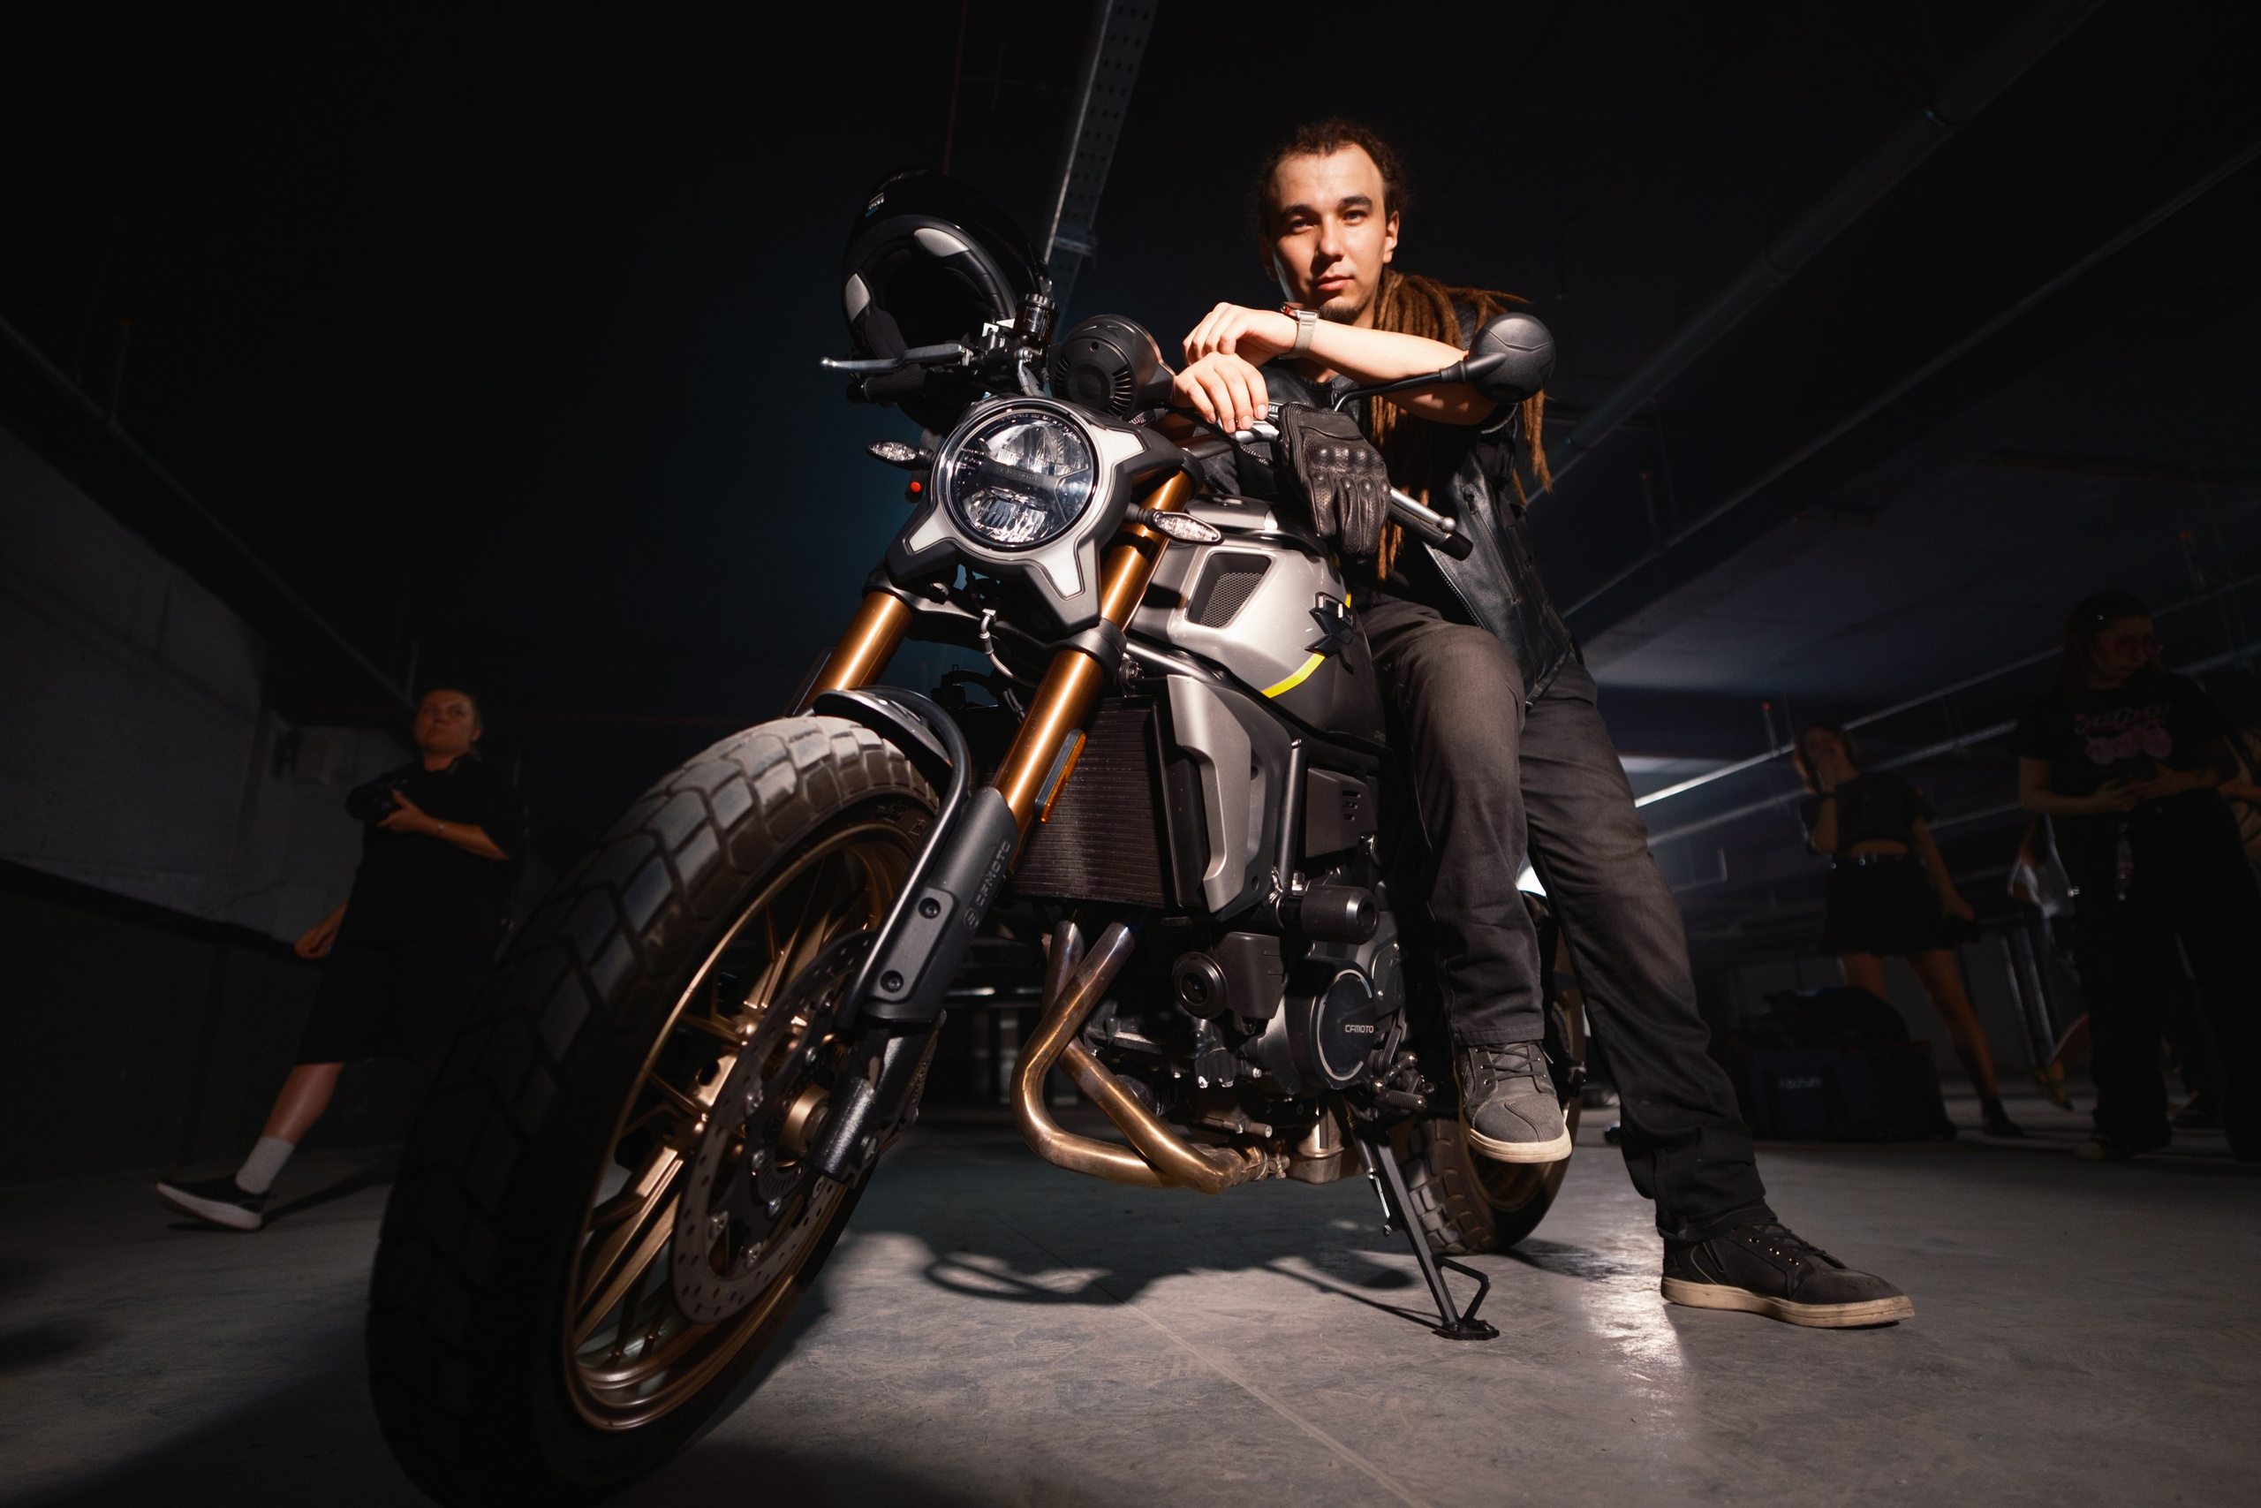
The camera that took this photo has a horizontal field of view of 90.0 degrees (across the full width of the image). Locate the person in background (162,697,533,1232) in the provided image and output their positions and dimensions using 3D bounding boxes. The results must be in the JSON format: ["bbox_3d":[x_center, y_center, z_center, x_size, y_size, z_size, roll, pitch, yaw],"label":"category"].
[{"bbox_3d":[-2.366,0.567,3.573,0.720,1.670,0.620,-5,-17,9],"label":"person in background"}]

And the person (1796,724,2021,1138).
[{"bbox_3d":[3.056,0.662,4.529,0.580,1.650,0.420,-12,-19,30],"label":"person"}]

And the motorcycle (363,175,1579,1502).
[{"bbox_3d":[0.206,0.031,1.544,0.802,1.389,2.056,-10,-17,40],"label":"motorcycle"}]

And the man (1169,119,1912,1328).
[{"bbox_3d":[0.501,-0.064,1.552,0.707,1.540,0.704,-6,-17,15],"label":"man"}]

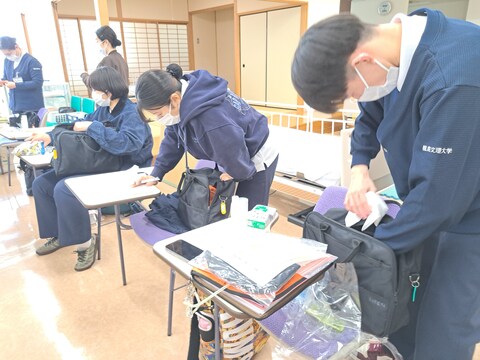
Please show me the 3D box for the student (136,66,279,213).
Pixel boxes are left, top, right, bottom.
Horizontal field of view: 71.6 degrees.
[{"bbox_3d":[-0.169,0.046,1.848,0.720,1.240,0.500,-5,20,-11],"label":"student"}]

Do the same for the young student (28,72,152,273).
[{"bbox_3d":[-0.951,-0.070,2.216,0.800,1.240,0.540,-9,21,-23],"label":"young student"}]

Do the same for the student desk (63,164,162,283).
[{"bbox_3d":[-0.709,0.319,1.986,0.440,0.650,0.560,-13,23,-32],"label":"student desk"}]

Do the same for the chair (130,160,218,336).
[{"bbox_3d":[-0.339,0.245,1.985,0.540,0.780,0.500,-13,23,-32],"label":"chair"}]

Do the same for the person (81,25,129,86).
[{"bbox_3d":[-1.068,-0.495,2.925,0.420,1.580,0.460,-6,20,-14],"label":"person"}]

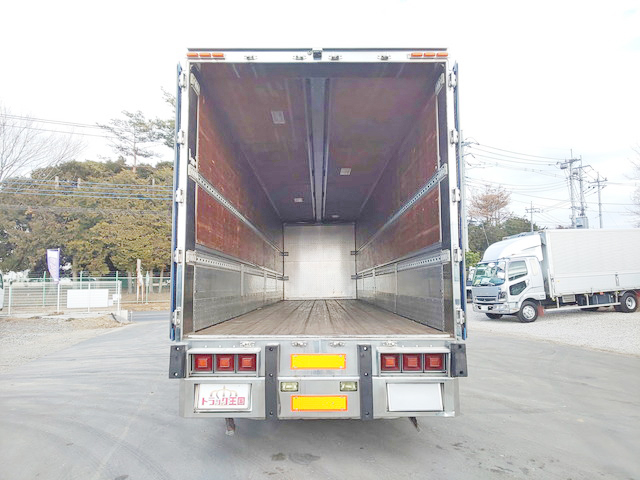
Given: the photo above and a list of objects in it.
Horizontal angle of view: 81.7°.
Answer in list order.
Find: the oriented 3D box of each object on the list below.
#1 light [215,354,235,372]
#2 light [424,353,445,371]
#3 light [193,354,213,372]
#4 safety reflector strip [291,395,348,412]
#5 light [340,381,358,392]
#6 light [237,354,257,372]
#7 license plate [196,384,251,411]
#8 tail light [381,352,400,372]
[{"bbox_3d":[-0.813,1.057,3.182,0.163,0.158,0.060,0,-7,0],"label":"light"},{"bbox_3d":[0.988,1.052,3.183,0.163,0.158,0.060,0,-7,0],"label":"light"},{"bbox_3d":[-1.001,1.057,3.182,0.163,0.158,0.060,0,-7,0],"label":"light"},{"bbox_3d":[-0.002,1.378,3.115,0.480,0.132,0.015,0,-6,0],"label":"safety reflector strip"},{"bbox_3d":[0.248,1.246,3.138,0.148,0.079,0.045,0,-7,0],"label":"light"},{"bbox_3d":[-0.624,1.056,3.182,0.163,0.158,0.060,0,-7,0],"label":"light"},{"bbox_3d":[-0.829,1.349,3.195,0.435,0.220,0.015,0,-15,0],"label":"license plate"},{"bbox_3d":[0.613,1.053,3.182,0.163,0.158,0.060,0,-7,0],"label":"tail light"}]

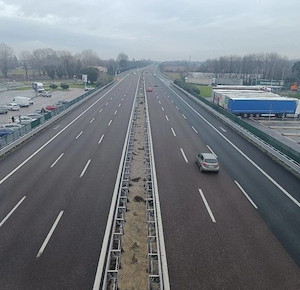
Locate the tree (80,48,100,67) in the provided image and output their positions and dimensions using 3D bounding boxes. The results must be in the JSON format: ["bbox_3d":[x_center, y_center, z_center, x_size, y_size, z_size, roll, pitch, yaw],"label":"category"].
[{"bbox_3d":[-53.670,-73.107,246.843,17.000,22.500,16.000,-1,16,-1],"label":"tree"}]

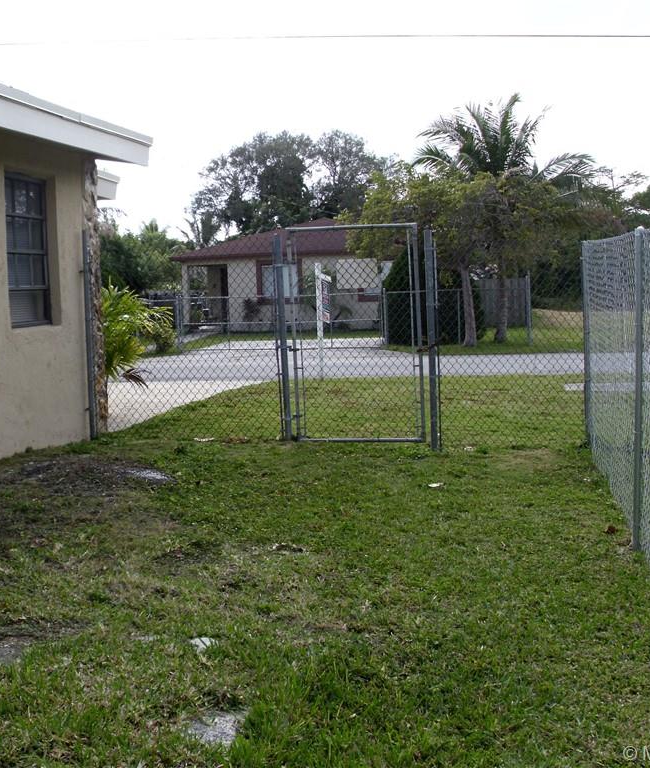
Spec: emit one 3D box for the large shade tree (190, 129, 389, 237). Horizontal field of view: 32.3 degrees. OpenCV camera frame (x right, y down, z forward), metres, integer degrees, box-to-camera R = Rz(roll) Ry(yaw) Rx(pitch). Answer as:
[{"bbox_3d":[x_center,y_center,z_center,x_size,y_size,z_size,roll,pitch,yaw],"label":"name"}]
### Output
[{"bbox_3d":[-1.728,-7.936,55.504,9.864,8.825,8.878,-1,5,0],"label":"large shade tree"}]

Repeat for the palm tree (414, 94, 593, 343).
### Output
[{"bbox_3d":[4.170,-3.795,26.073,4.242,5.641,4.242,-1,5,0],"label":"palm tree"}]

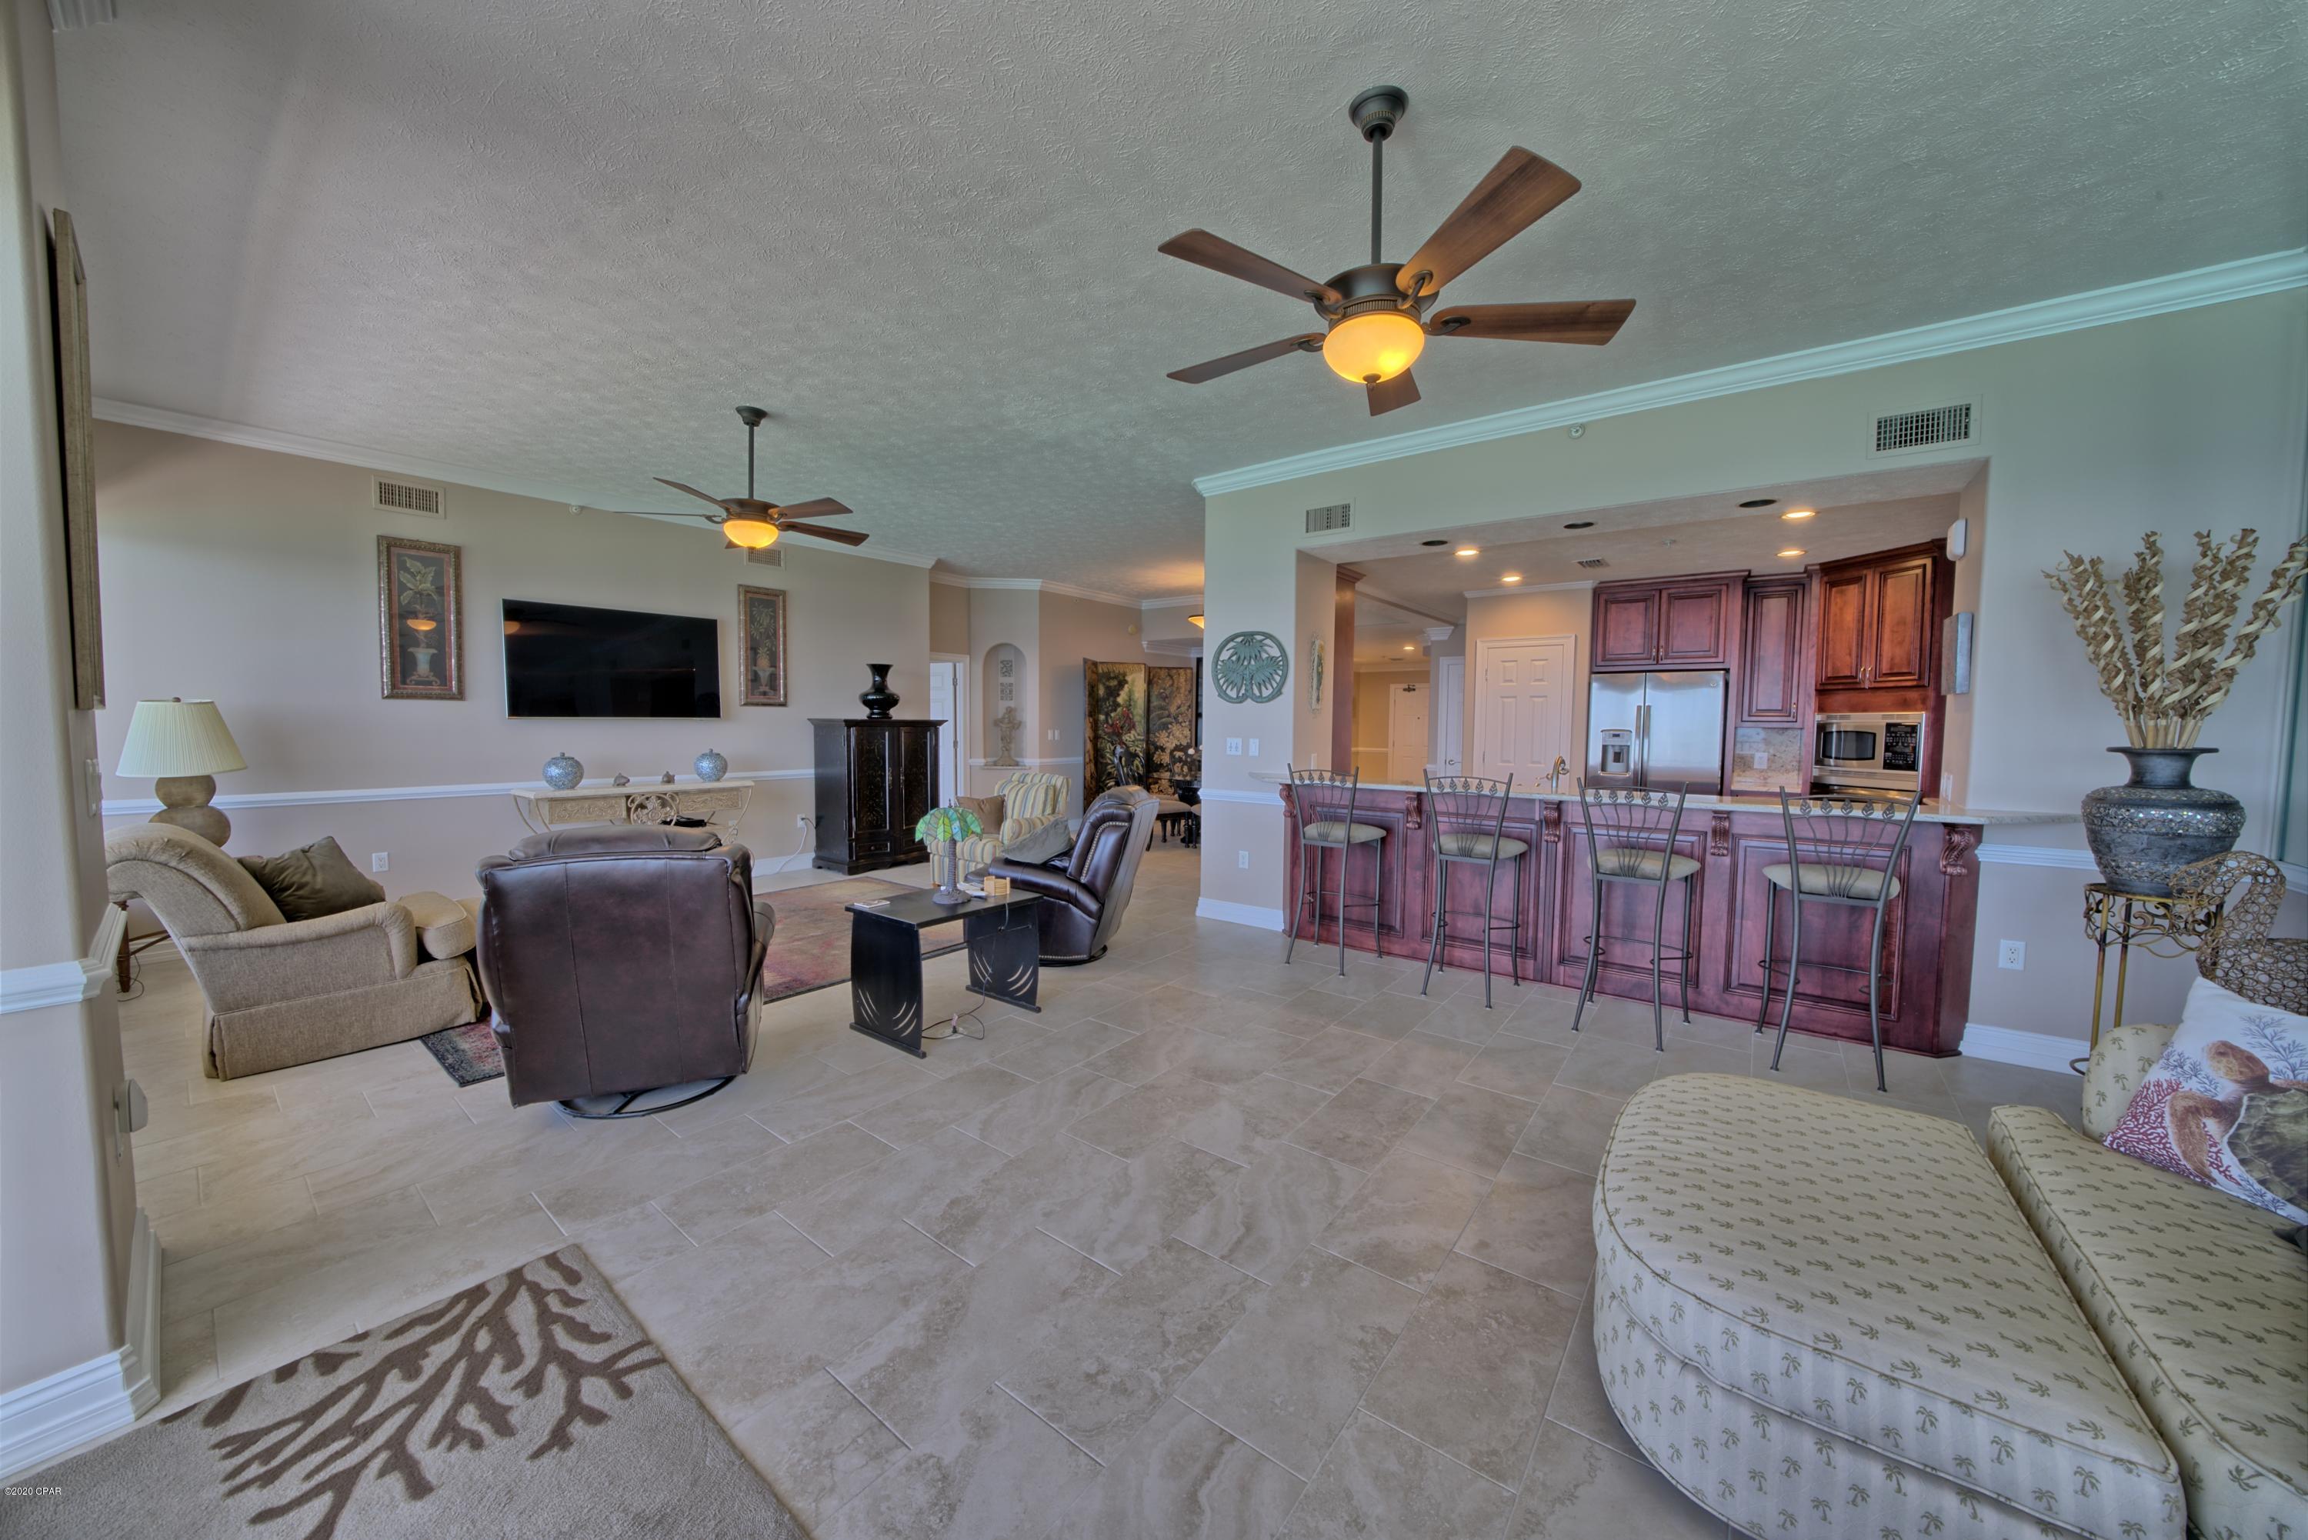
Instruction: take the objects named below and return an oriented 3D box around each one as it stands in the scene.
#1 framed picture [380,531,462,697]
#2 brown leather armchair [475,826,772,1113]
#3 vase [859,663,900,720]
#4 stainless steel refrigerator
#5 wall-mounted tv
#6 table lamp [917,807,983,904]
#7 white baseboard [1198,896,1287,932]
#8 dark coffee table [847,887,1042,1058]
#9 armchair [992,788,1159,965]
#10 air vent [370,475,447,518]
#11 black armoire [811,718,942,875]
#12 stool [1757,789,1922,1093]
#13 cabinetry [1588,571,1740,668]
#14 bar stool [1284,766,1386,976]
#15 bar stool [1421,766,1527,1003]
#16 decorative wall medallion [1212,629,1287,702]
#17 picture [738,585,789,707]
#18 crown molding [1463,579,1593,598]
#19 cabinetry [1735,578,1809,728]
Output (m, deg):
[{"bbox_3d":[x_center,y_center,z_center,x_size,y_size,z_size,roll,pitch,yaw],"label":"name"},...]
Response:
[{"bbox_3d":[-4.913,-0.994,5.172,0.035,1.059,0.409,3,4,39],"label":"framed picture"},{"bbox_3d":[-1.980,0.694,3.049,0.840,1.010,0.930,-1,4,-22],"label":"brown leather armchair"},{"bbox_3d":[-2.583,-0.726,7.218,0.378,0.531,0.378,4,5,41],"label":"vase"},{"bbox_3d":[4.144,0.130,6.383,0.867,1.807,0.750,3,4,35],"label":"stainless steel refrigerator"},{"bbox_3d":[-4.174,-0.820,6.029,0.060,0.836,1.424,3,4,39],"label":"wall-mounted tv"},{"bbox_3d":[-0.932,0.374,3.538,0.325,0.470,0.325,0,4,0],"label":"table lamp"},{"bbox_3d":[0.599,0.997,5.319,0.671,0.135,0.020,3,4,36],"label":"white baseboard"},{"bbox_3d":[-0.959,0.898,3.578,0.530,0.540,0.710,3,4,39],"label":"dark coffee table"},{"bbox_3d":[-0.448,0.592,4.660,0.870,1.000,0.800,1,4,11],"label":"armchair"},{"bbox_3d":[-4.838,-1.771,5.013,0.020,0.204,0.333,4,5,41],"label":"air vent"},{"bbox_3d":[-2.660,0.223,7.507,0.600,1.420,1.040,3,4,39],"label":"black armoire"},{"bbox_3d":[2.747,0.629,3.134,0.430,1.130,0.460,2,4,35],"label":"stool"},{"bbox_3d":[4.161,-1.166,6.253,0.964,0.724,0.600,3,4,35],"label":"cabinetry"},{"bbox_3d":[1.049,0.549,4.478,0.430,1.130,0.460,3,4,38],"label":"bar stool"},{"bbox_3d":[1.652,0.578,3.961,0.440,1.155,0.500,3,4,35],"label":"bar stool"},{"bbox_3d":[0.637,-0.684,5.161,0.580,0.488,0.030,3,4,35],"label":"decorative wall medallion"},{"bbox_3d":[-3.401,-1.065,6.716,0.035,1.025,0.392,4,5,41],"label":"picture"},{"bbox_3d":[3.121,-1.497,6.420,0.983,0.055,0.060,3,4,36],"label":"crown molding"},{"bbox_3d":[4.644,-0.870,5.797,0.394,1.099,0.340,3,4,36],"label":"cabinetry"}]

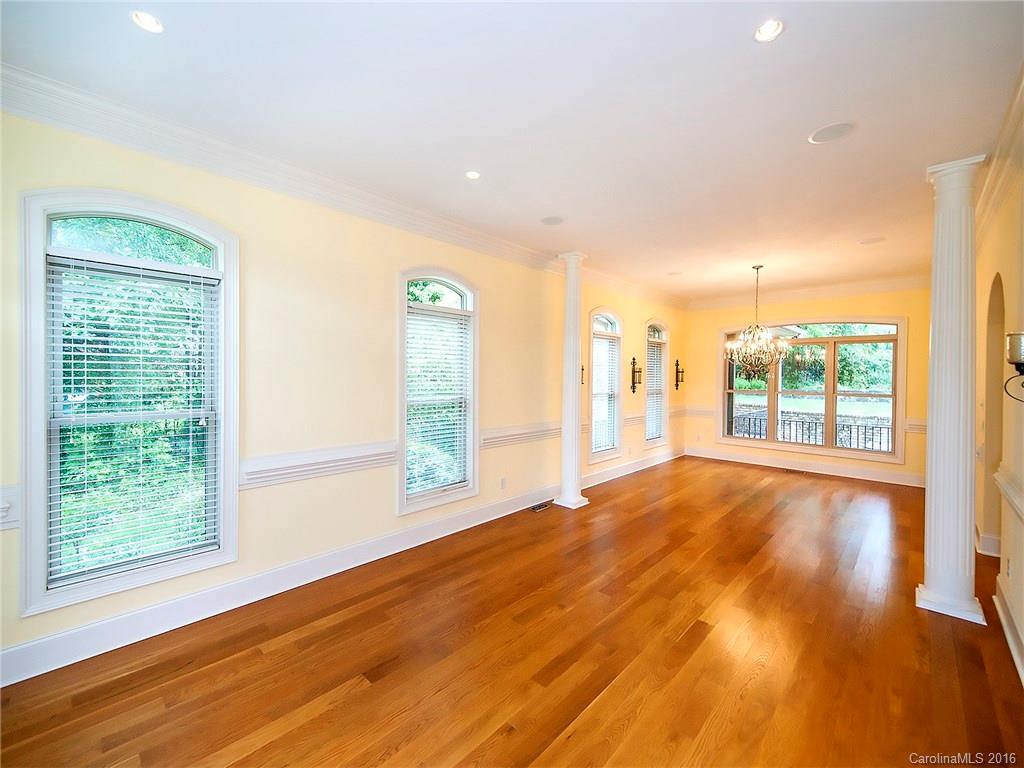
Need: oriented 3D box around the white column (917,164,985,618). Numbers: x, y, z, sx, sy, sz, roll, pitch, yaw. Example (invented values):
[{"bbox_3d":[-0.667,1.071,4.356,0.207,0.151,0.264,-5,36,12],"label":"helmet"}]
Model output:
[{"bbox_3d":[2.991,0.030,2.788,0.322,2.962,0.322,2,2,44],"label":"white column"}]

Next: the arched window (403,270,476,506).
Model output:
[{"bbox_3d":[-0.674,0.039,3.908,0.112,2.179,0.905,2,2,44],"label":"arched window"}]

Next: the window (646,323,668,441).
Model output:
[{"bbox_3d":[2.522,-0.010,7.212,0.112,2.179,0.905,2,2,44],"label":"window"}]

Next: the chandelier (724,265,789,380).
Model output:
[{"bbox_3d":[3.167,-0.782,5.358,0.713,1.451,0.713,2,2,44],"label":"chandelier"}]

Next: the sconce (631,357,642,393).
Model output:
[{"bbox_3d":[1.976,-0.132,6.509,0.129,0.564,0.171,2,2,44],"label":"sconce"}]

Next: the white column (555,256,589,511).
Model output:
[{"bbox_3d":[0.727,-0.037,4.974,0.322,2.962,0.324,2,2,44],"label":"white column"}]

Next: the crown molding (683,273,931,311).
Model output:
[{"bbox_3d":[4.647,-1.441,6.735,3.597,0.171,0.136,2,2,44],"label":"crown molding"}]

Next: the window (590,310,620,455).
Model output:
[{"bbox_3d":[1.385,0.007,6.037,0.112,2.179,0.905,2,2,44],"label":"window"}]

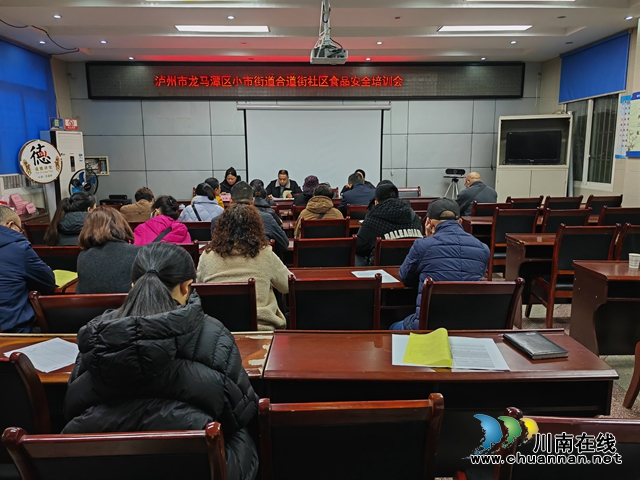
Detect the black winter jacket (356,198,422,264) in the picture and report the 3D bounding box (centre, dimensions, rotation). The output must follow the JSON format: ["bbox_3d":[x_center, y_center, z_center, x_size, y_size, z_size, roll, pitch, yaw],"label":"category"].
[{"bbox_3d":[0.505,0.019,3.843,0.530,0.670,0.470,-1,10,0],"label":"black winter jacket"}]

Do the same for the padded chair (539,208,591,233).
[{"bbox_3d":[2.411,0.113,5.179,0.460,0.930,0.540,-1,10,-3],"label":"padded chair"}]

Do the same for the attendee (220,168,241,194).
[{"bbox_3d":[-1.413,-0.527,7.985,0.460,1.220,0.650,0,10,1],"label":"attendee"}]

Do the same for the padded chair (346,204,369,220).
[{"bbox_3d":[0.538,0.028,5.801,0.460,0.955,0.570,0,10,0],"label":"padded chair"}]

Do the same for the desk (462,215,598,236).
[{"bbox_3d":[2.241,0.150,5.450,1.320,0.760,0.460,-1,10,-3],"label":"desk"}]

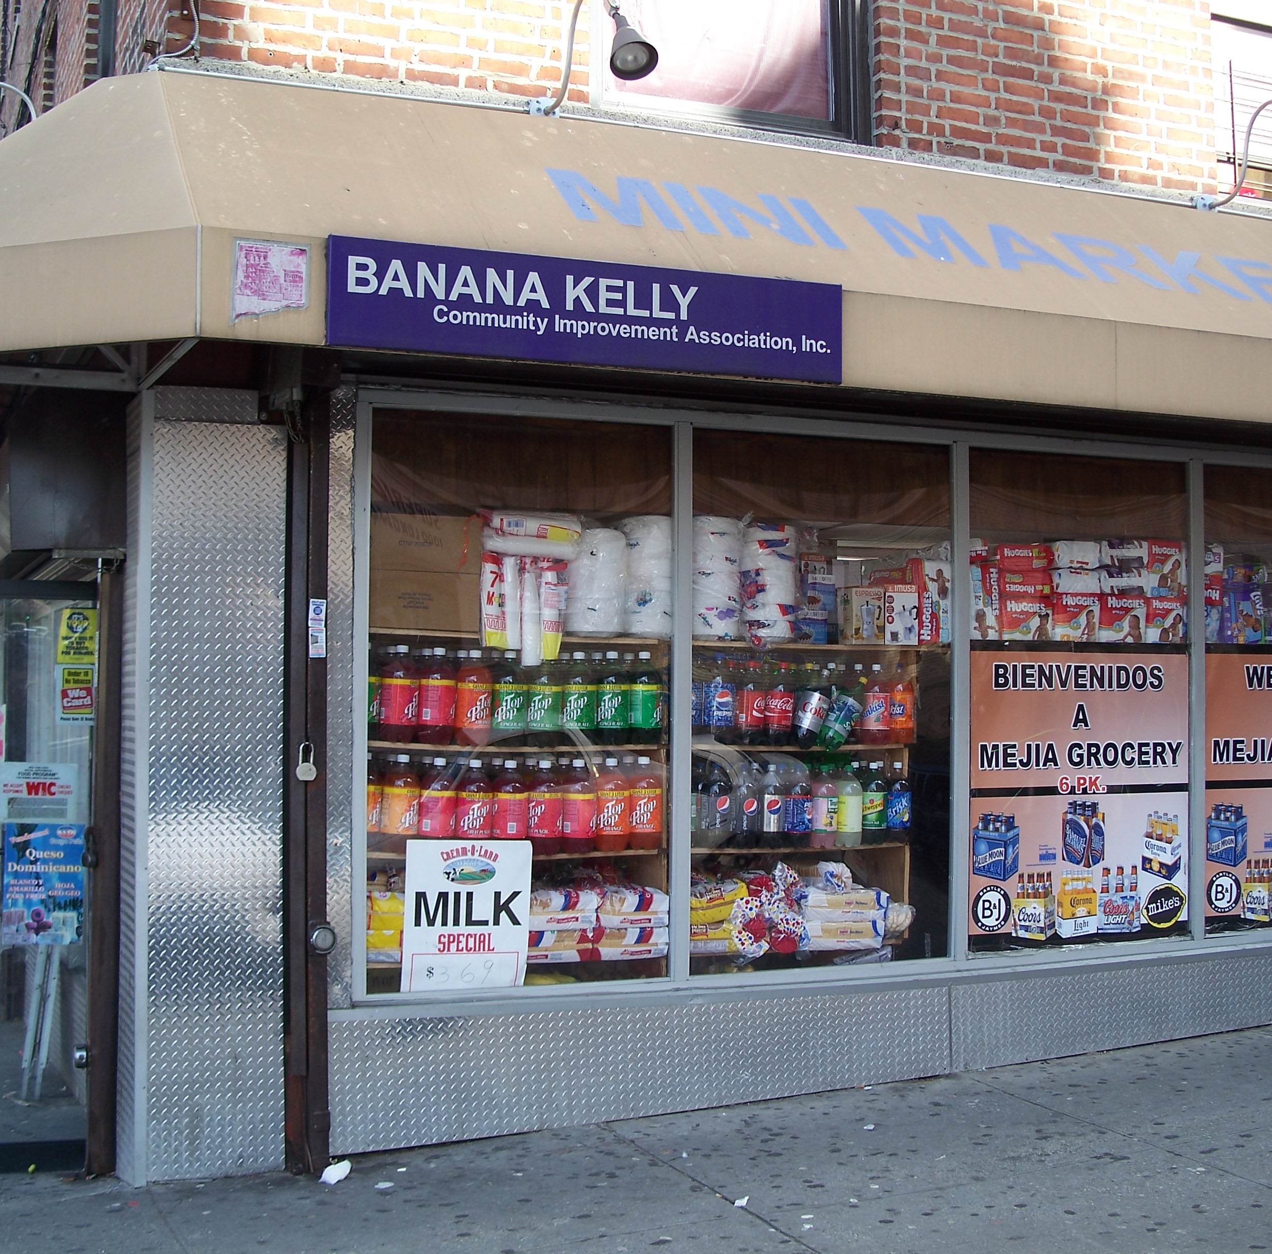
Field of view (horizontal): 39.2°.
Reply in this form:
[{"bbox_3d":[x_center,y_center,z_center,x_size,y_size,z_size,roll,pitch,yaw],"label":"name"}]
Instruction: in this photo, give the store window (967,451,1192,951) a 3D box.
[{"bbox_3d":[1.800,0.293,7.220,1.090,1.970,0.060,1,-2,-24],"label":"store window"}]

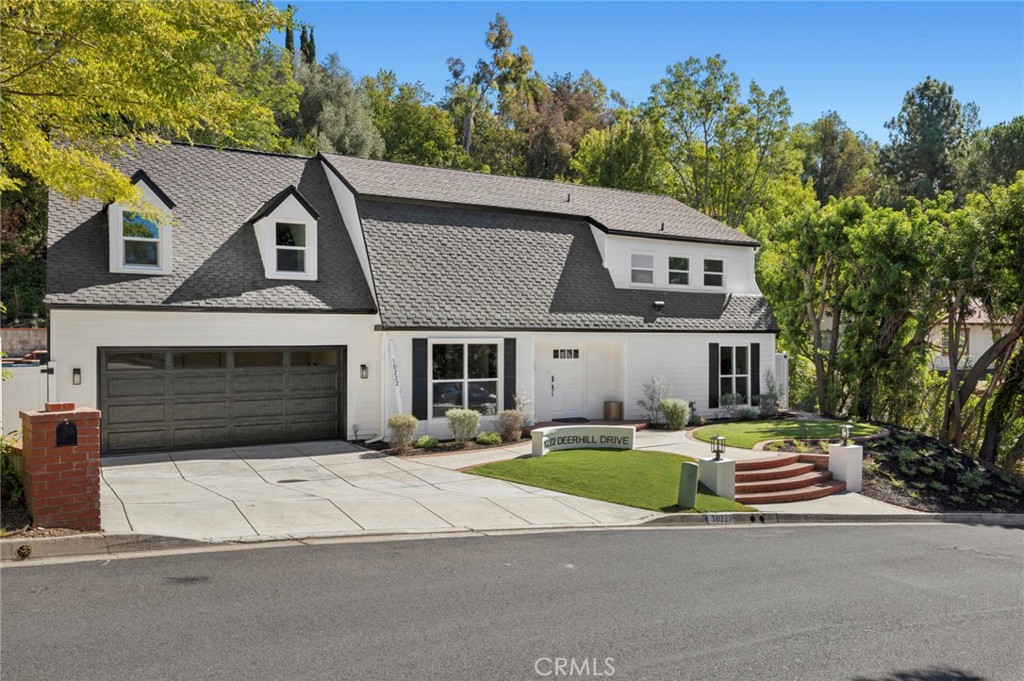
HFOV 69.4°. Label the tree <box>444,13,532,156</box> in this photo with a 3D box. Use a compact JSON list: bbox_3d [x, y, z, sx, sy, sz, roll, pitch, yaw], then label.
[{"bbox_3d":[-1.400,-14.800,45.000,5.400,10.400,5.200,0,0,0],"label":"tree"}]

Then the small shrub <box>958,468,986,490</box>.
[{"bbox_3d":[9.037,2.728,14.500,0.550,0.430,0.520,0,0,0],"label":"small shrub"}]

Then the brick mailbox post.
[{"bbox_3d":[-3.860,1.090,6.330,0.520,1.080,0.540,0,0,-40],"label":"brick mailbox post"}]

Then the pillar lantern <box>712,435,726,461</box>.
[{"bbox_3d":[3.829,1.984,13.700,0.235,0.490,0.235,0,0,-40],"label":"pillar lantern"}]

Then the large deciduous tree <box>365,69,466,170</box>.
[{"bbox_3d":[-5.000,-8.900,38.000,5.500,10.000,5.500,0,0,0],"label":"large deciduous tree"}]

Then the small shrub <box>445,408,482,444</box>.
[{"bbox_3d":[-1.096,1.932,16.700,0.760,0.790,0.700,0,0,0],"label":"small shrub"}]

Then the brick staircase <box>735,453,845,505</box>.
[{"bbox_3d":[5.120,2.700,14.370,3.100,0.620,1.400,0,0,-29],"label":"brick staircase"}]

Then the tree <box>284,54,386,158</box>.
[{"bbox_3d":[-8.600,-9.000,36.000,5.200,10.000,5.200,0,0,0],"label":"tree"}]

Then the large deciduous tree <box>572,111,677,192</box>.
[{"bbox_3d":[5.300,-6.200,36.000,5.200,10.000,5.200,0,0,0],"label":"large deciduous tree"}]

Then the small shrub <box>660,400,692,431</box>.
[{"bbox_3d":[4.386,1.973,19.700,0.830,0.820,0.800,0,0,0],"label":"small shrub"}]

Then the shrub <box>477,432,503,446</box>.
[{"bbox_3d":[-0.527,2.318,17.300,0.620,0.330,0.550,0,0,0],"label":"shrub"}]

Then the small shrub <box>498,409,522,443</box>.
[{"bbox_3d":[-0.035,1.956,17.000,0.550,0.760,0.540,0,0,0],"label":"small shrub"}]

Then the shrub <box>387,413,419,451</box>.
[{"bbox_3d":[-2.331,1.946,15.800,0.660,0.790,0.630,0,0,0],"label":"shrub"}]

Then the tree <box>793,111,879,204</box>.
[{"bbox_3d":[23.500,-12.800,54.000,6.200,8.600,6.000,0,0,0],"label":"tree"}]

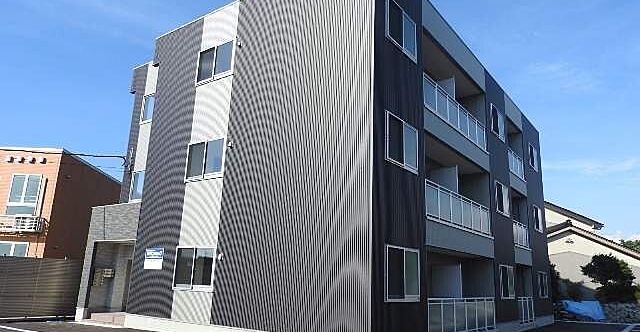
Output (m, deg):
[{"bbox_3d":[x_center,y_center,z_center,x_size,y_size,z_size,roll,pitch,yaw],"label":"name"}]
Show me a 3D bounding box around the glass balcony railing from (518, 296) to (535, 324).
[{"bbox_3d":[8.107,5.699,17.473,0.150,1.040,2.410,-8,-18,37],"label":"glass balcony railing"}]

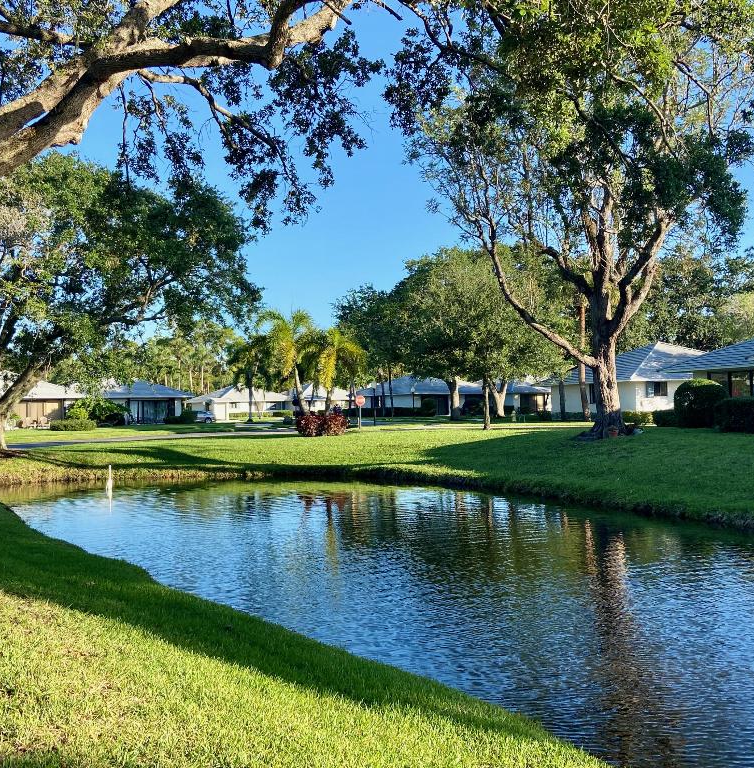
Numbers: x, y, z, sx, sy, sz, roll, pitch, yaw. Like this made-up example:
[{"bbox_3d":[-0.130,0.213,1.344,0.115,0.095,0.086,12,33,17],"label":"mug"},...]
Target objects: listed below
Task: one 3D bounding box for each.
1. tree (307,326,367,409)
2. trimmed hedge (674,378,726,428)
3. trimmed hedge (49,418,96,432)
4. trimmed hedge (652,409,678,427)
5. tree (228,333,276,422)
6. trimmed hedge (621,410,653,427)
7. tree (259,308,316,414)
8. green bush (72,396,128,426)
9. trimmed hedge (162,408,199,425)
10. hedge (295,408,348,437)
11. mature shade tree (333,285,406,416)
[{"bbox_3d":[-2.291,-0.226,43.500,3.280,6.050,3.200,0,-2,0],"label":"tree"},{"bbox_3d":[13.586,0.819,32.300,2.270,2.100,2.100,0,-2,0],"label":"trimmed hedge"},{"bbox_3d":[-21.775,2.953,55.000,3.500,0.930,1.600,1,-2,-22],"label":"trimmed hedge"},{"bbox_3d":[14.067,1.665,37.500,1.450,0.844,1.100,-1,-2,21],"label":"trimmed hedge"},{"bbox_3d":[-13.381,-0.720,82.000,5.000,9.542,5.000,0,-2,0],"label":"tree"},{"bbox_3d":[14.002,1.862,41.500,1.900,0.809,1.000,-1,-2,19],"label":"trimmed hedge"},{"bbox_3d":[-5.062,-0.735,43.500,3.170,7.070,3.200,0,-2,0],"label":"tree"},{"bbox_3d":[-22.700,2.250,63.000,4.500,2.450,3.400,0,-2,0],"label":"green bush"},{"bbox_3d":[-18.907,3.127,74.000,3.270,1.540,1.900,0,-2,0],"label":"trimmed hedge"},{"bbox_3d":[-2.959,2.066,41.000,2.750,1.466,2.000,0,-2,-4],"label":"hedge"},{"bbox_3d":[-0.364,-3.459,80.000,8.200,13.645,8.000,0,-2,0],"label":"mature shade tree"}]

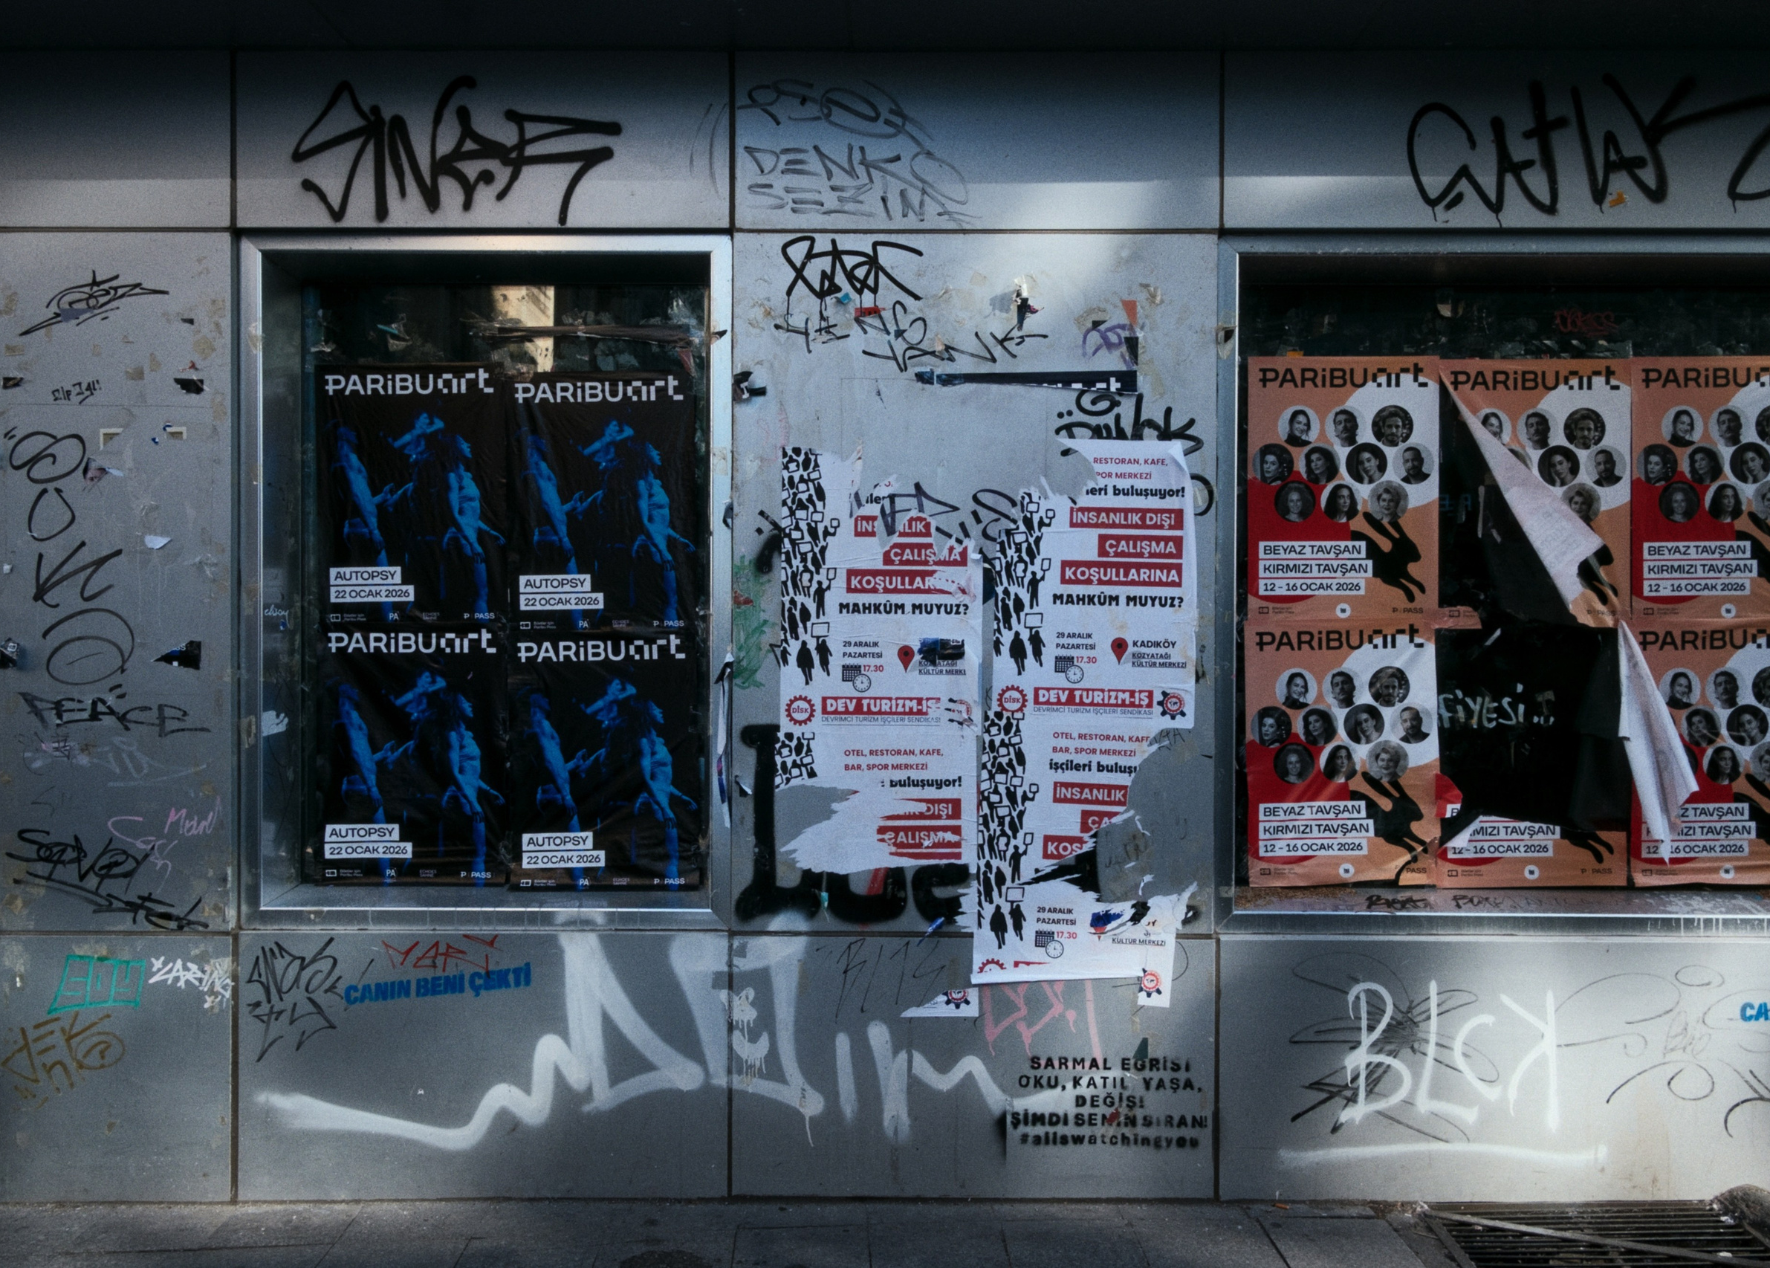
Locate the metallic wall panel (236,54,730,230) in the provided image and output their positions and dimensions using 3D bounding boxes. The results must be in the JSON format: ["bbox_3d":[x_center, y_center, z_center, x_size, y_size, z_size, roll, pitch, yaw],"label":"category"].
[{"bbox_3d":[-0.957,-1.175,3.034,1.182,0.422,0.030,0,1,0],"label":"metallic wall panel"}]

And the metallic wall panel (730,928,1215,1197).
[{"bbox_3d":[0.215,1.034,3.054,1.161,0.634,0.030,0,1,0],"label":"metallic wall panel"}]

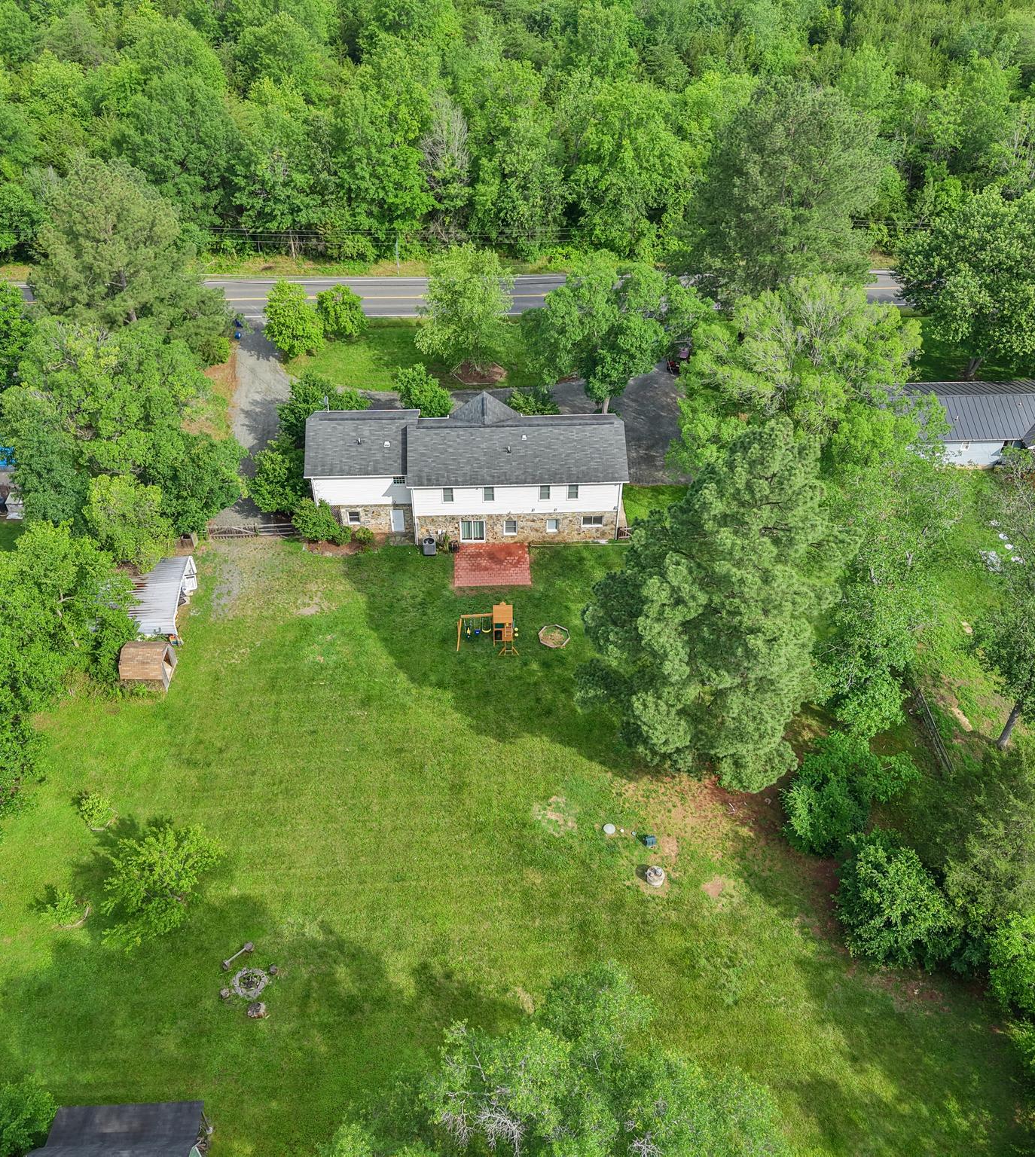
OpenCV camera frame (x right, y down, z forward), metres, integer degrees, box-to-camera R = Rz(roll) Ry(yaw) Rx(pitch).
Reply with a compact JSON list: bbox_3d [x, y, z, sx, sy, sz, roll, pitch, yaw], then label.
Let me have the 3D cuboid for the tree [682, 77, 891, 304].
[{"bbox_3d":[23.400,-32.663,95.667,16.500,22.300,16.500,0,42,0],"label":"tree"}]

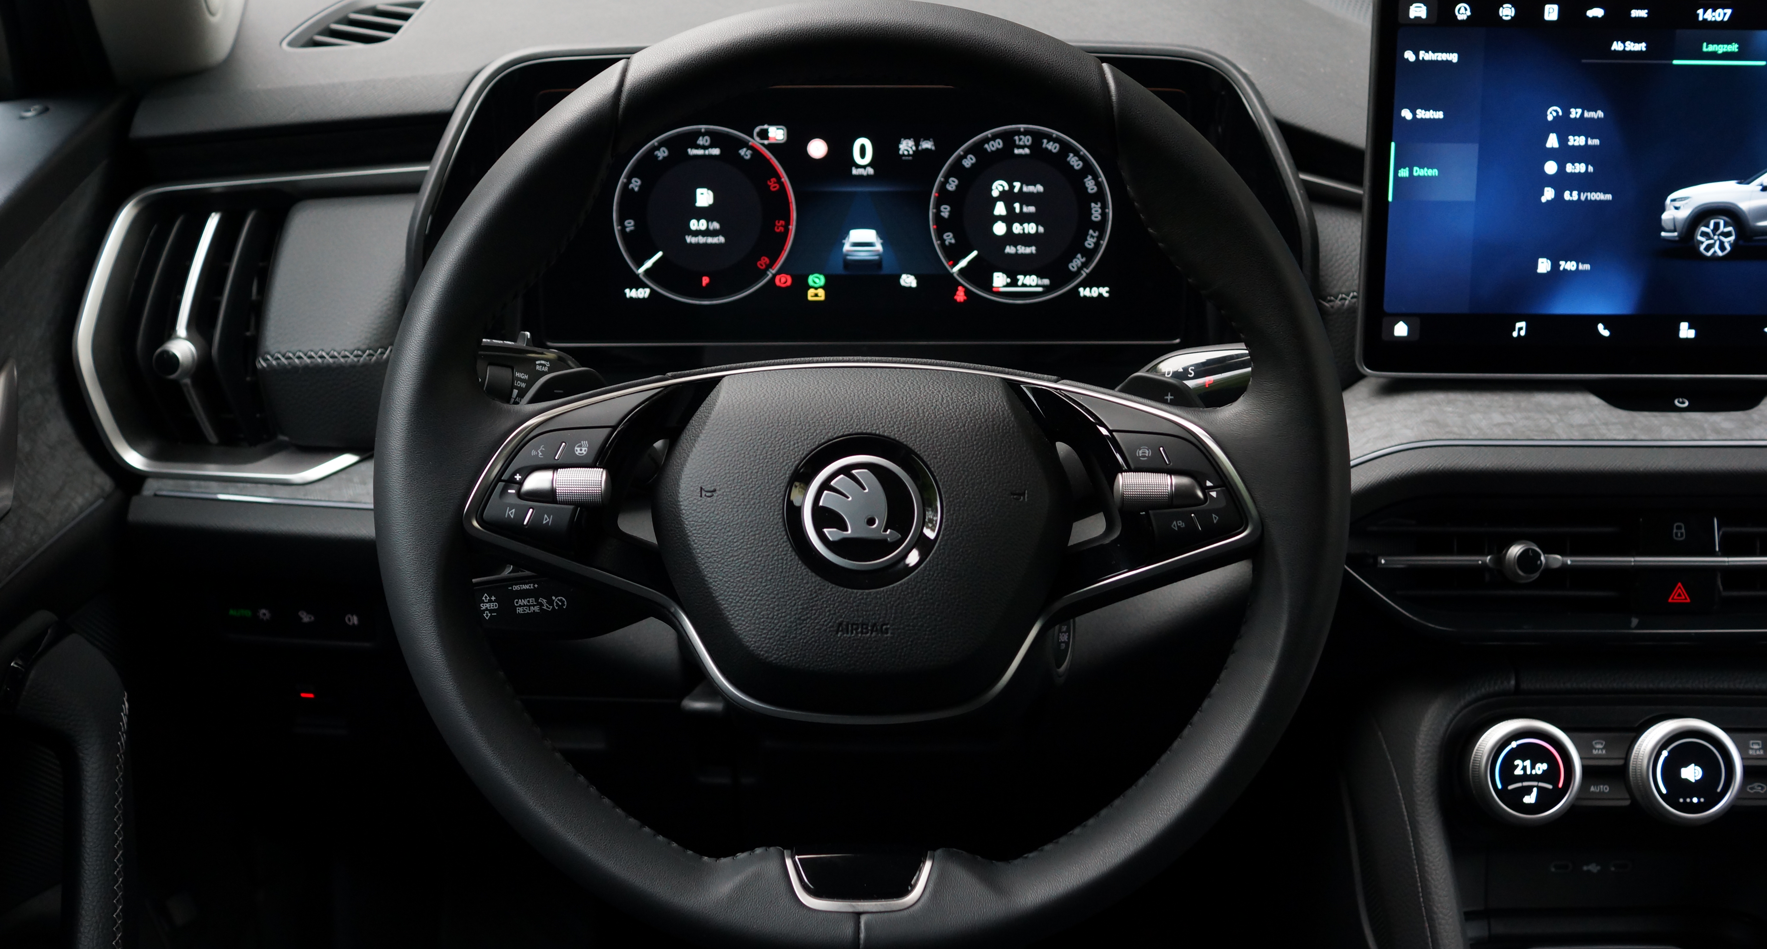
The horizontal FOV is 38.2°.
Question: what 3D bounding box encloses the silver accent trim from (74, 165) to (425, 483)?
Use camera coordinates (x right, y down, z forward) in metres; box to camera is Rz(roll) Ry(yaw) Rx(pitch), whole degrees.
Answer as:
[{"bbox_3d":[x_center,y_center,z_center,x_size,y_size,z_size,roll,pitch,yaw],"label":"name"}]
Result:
[{"bbox_3d":[-0.285,-0.067,1.155,0.155,0.125,0.070,0,22,0],"label":"silver accent trim"}]

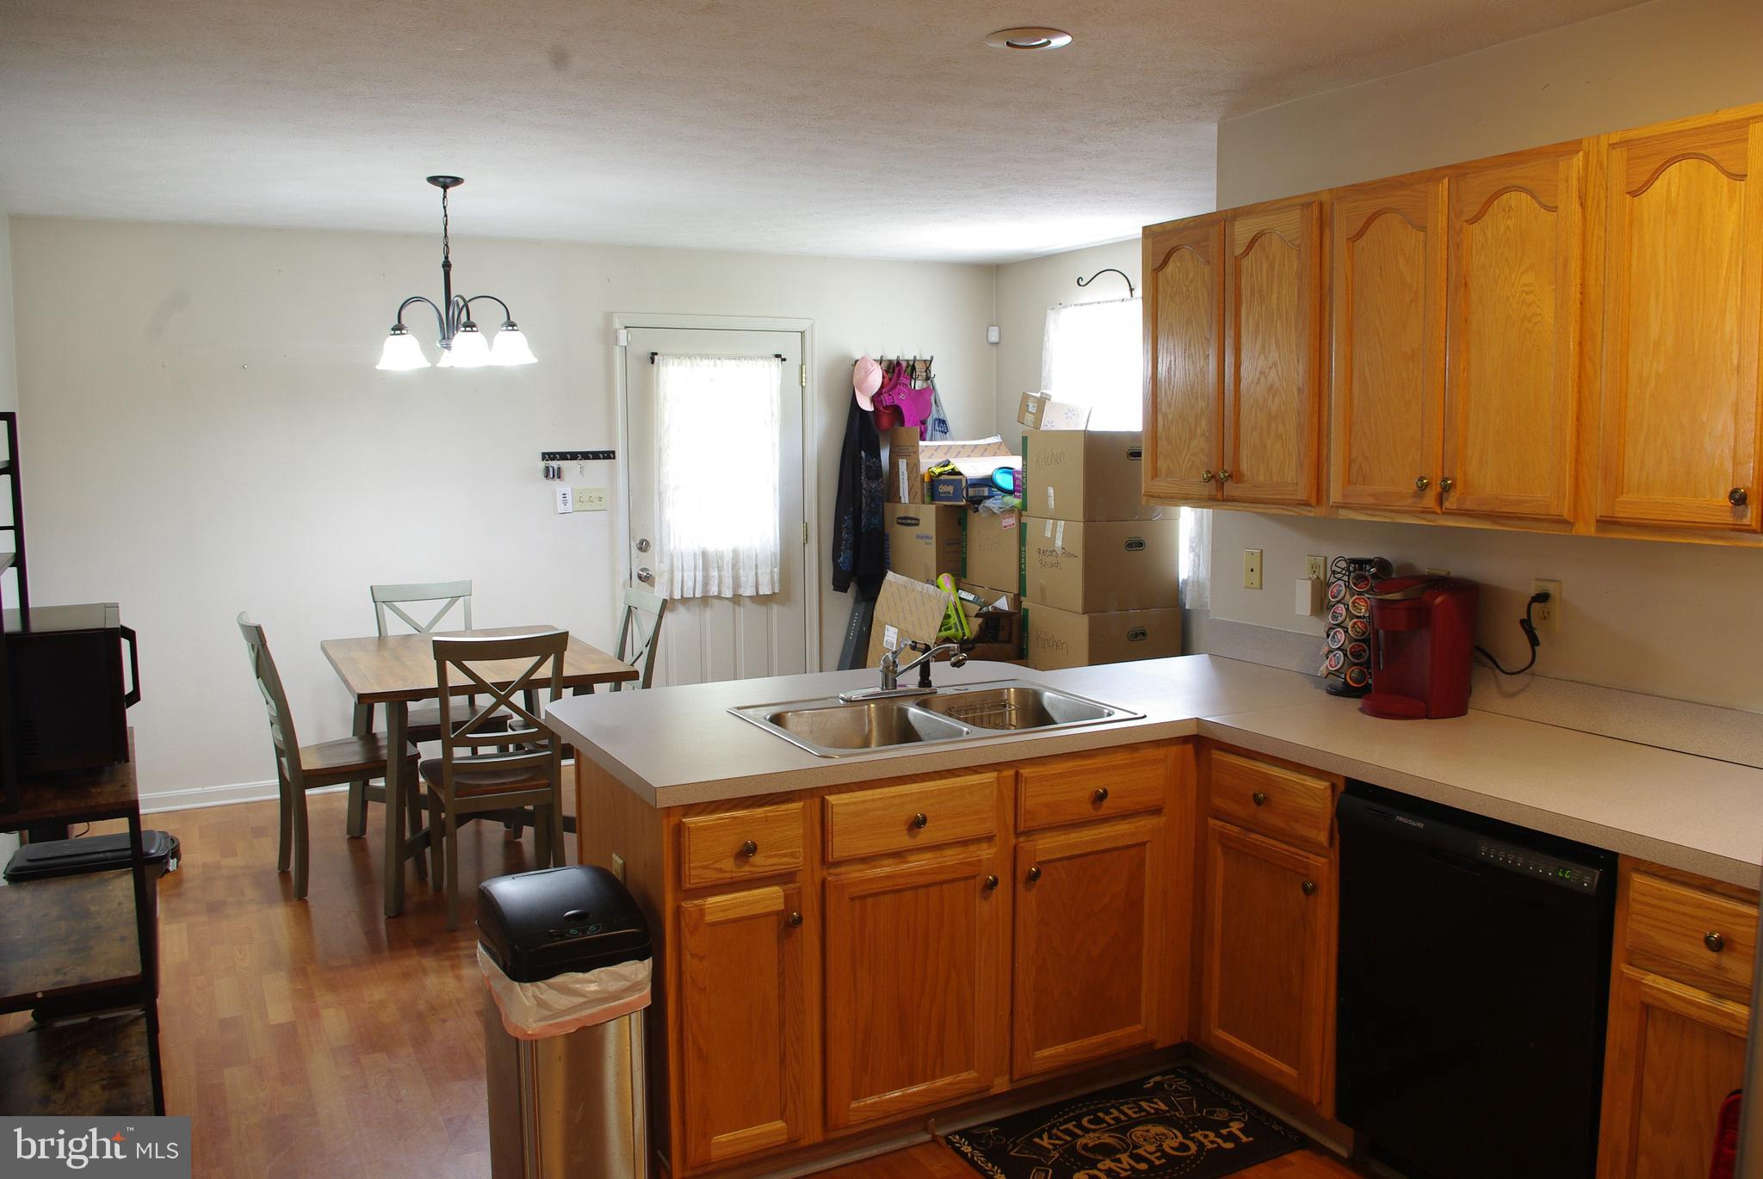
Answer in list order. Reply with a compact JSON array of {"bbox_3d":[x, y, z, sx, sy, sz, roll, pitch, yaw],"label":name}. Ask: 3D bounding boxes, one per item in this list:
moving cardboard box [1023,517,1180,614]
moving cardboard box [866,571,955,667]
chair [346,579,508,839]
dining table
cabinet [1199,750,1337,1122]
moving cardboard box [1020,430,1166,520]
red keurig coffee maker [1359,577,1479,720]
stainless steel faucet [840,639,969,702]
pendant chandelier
[{"bbox_3d":[1.008,-0.130,6.094,0.547,0.400,0.470,-4,7,-28],"label":"moving cardboard box"},{"bbox_3d":[0.140,0.159,6.057,0.450,0.470,0.320,3,8,31],"label":"moving cardboard box"},{"bbox_3d":[-1.831,0.476,5.475,0.450,0.955,0.560,-4,7,-27],"label":"chair"},{"bbox_3d":[-1.516,0.628,4.931,0.915,0.777,1.225,-3,7,-26],"label":"dining table"},{"bbox_3d":[1.123,0.744,3.134,0.600,0.826,0.450,-4,8,-27],"label":"cabinet"},{"bbox_3d":[0.990,-0.526,6.005,0.486,0.400,0.563,-3,7,-22],"label":"moving cardboard box"},{"bbox_3d":[1.245,0.133,3.126,0.270,0.310,0.205,-4,8,-27],"label":"red keurig coffee maker"},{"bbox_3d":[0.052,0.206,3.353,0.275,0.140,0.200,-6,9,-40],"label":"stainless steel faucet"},{"bbox_3d":[-1.490,-1.099,4.612,0.575,0.635,0.575,0,7,2],"label":"pendant chandelier"}]

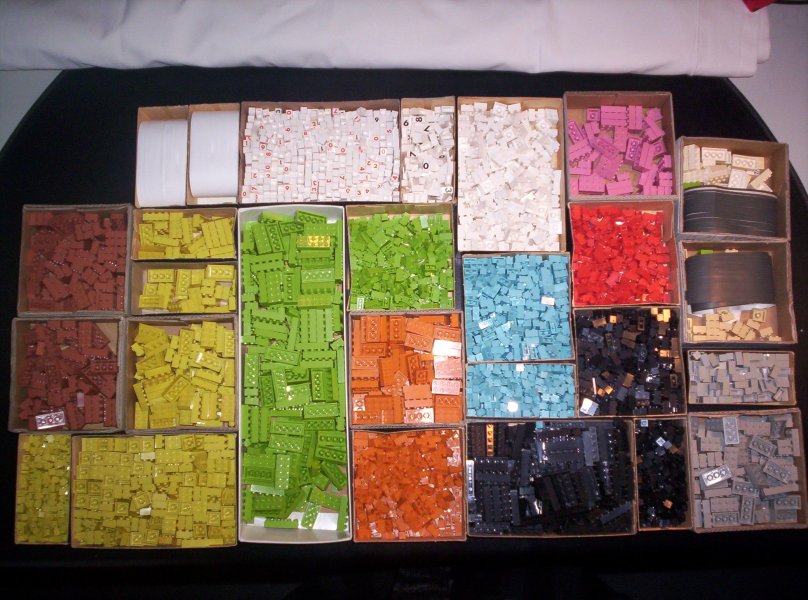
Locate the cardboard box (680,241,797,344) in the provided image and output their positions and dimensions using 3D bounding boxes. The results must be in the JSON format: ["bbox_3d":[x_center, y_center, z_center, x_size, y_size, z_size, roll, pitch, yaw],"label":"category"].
[{"bbox_3d":[0.248,-0.004,0.654,0.083,0.029,0.077,0,83,0],"label":"cardboard box"}]

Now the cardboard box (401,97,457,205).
[{"bbox_3d":[0.019,-0.112,0.664,0.041,0.028,0.082,0,83,-1],"label":"cardboard box"}]

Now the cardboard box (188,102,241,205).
[{"bbox_3d":[-0.144,-0.108,0.663,0.040,0.028,0.079,-1,83,-1],"label":"cardboard box"}]

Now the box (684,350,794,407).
[{"bbox_3d":[0.245,0.059,0.640,0.077,0.031,0.038,1,83,0],"label":"box"}]

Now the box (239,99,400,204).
[{"bbox_3d":[-0.063,-0.110,0.664,0.120,0.028,0.080,-1,83,-1],"label":"box"}]

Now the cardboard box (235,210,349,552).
[{"bbox_3d":[-0.079,0.053,0.639,0.079,0.036,0.239,-1,83,0],"label":"cardboard box"}]

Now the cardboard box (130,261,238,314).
[{"bbox_3d":[-0.163,-0.006,0.650,0.079,0.028,0.040,-1,83,-1],"label":"cardboard box"}]

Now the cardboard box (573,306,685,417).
[{"bbox_3d":[0.164,0.047,0.642,0.078,0.031,0.078,-1,83,0],"label":"cardboard box"}]

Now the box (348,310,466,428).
[{"bbox_3d":[0.003,0.052,0.641,0.083,0.031,0.083,-1,83,0],"label":"box"}]

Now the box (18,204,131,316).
[{"bbox_3d":[-0.243,-0.027,0.651,0.082,0.031,0.083,0,83,0],"label":"box"}]

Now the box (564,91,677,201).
[{"bbox_3d":[0.163,-0.114,0.662,0.082,0.031,0.083,-1,83,0],"label":"box"}]

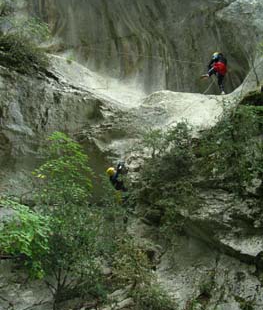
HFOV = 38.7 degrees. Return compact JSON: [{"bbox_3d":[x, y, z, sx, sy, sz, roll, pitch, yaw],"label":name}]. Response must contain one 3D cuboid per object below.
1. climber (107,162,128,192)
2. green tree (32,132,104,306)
[{"bbox_3d":[-0.476,0.864,13.200,0.800,1.200,0.550,6,-19,-17],"label":"climber"},{"bbox_3d":[-1.753,1.916,11.300,2.050,4.950,1.950,0,-18,0],"label":"green tree"}]

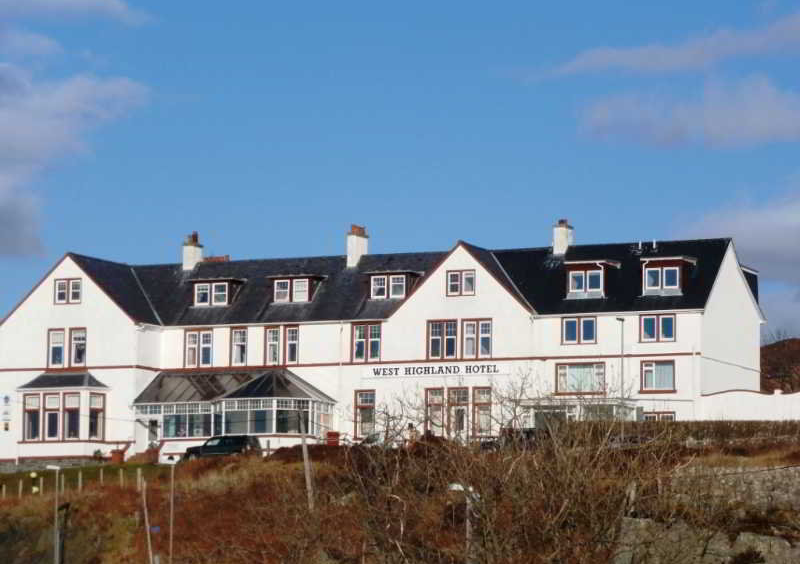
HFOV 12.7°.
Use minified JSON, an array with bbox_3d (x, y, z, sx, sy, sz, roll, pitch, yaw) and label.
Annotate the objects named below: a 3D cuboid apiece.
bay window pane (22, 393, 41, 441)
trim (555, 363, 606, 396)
[{"bbox_3d":[-20.811,7.687,202.773,1.097,2.749,0.180,-2,-6,22],"label":"bay window pane"},{"bbox_3d":[9.919,5.310,195.950,2.893,1.809,0.180,-2,-6,22],"label":"trim"}]

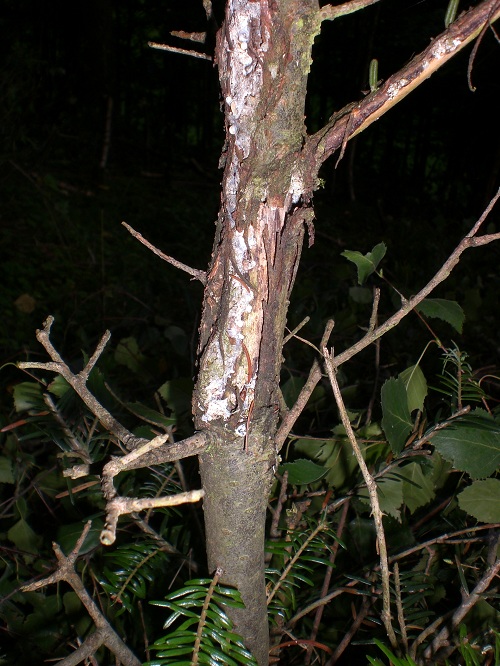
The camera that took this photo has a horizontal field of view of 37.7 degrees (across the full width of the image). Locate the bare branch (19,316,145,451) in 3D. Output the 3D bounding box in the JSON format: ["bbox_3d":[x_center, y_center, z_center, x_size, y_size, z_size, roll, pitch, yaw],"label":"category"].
[{"bbox_3d":[-0.127,0.038,0.550,0.095,0.101,0.050,0,15,0],"label":"bare branch"}]

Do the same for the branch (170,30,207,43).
[{"bbox_3d":[-0.048,-0.231,0.570,0.029,0.006,0.015,8,15,-2],"label":"branch"}]

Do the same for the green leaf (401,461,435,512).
[{"bbox_3d":[0.147,0.134,0.640,0.030,0.045,0.020,0,15,0],"label":"green leaf"}]

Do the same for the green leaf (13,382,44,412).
[{"bbox_3d":[-0.191,0.056,0.630,0.028,0.026,0.020,0,15,0],"label":"green leaf"}]

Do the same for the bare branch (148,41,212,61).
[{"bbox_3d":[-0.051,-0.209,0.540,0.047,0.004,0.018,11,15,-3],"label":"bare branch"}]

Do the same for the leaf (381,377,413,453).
[{"bbox_3d":[0.118,0.066,0.590,0.026,0.061,0.025,7,16,24],"label":"leaf"}]

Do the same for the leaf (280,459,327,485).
[{"bbox_3d":[0.045,0.116,0.610,0.038,0.022,0.025,0,15,0],"label":"leaf"}]

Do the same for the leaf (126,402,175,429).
[{"bbox_3d":[-0.091,0.076,0.670,0.044,0.024,0.025,0,15,0],"label":"leaf"}]

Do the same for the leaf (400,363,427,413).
[{"bbox_3d":[0.138,0.047,0.620,0.024,0.041,0.020,0,15,0],"label":"leaf"}]

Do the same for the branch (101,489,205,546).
[{"bbox_3d":[-0.063,0.119,0.470,0.067,0.037,0.040,0,15,0],"label":"branch"}]

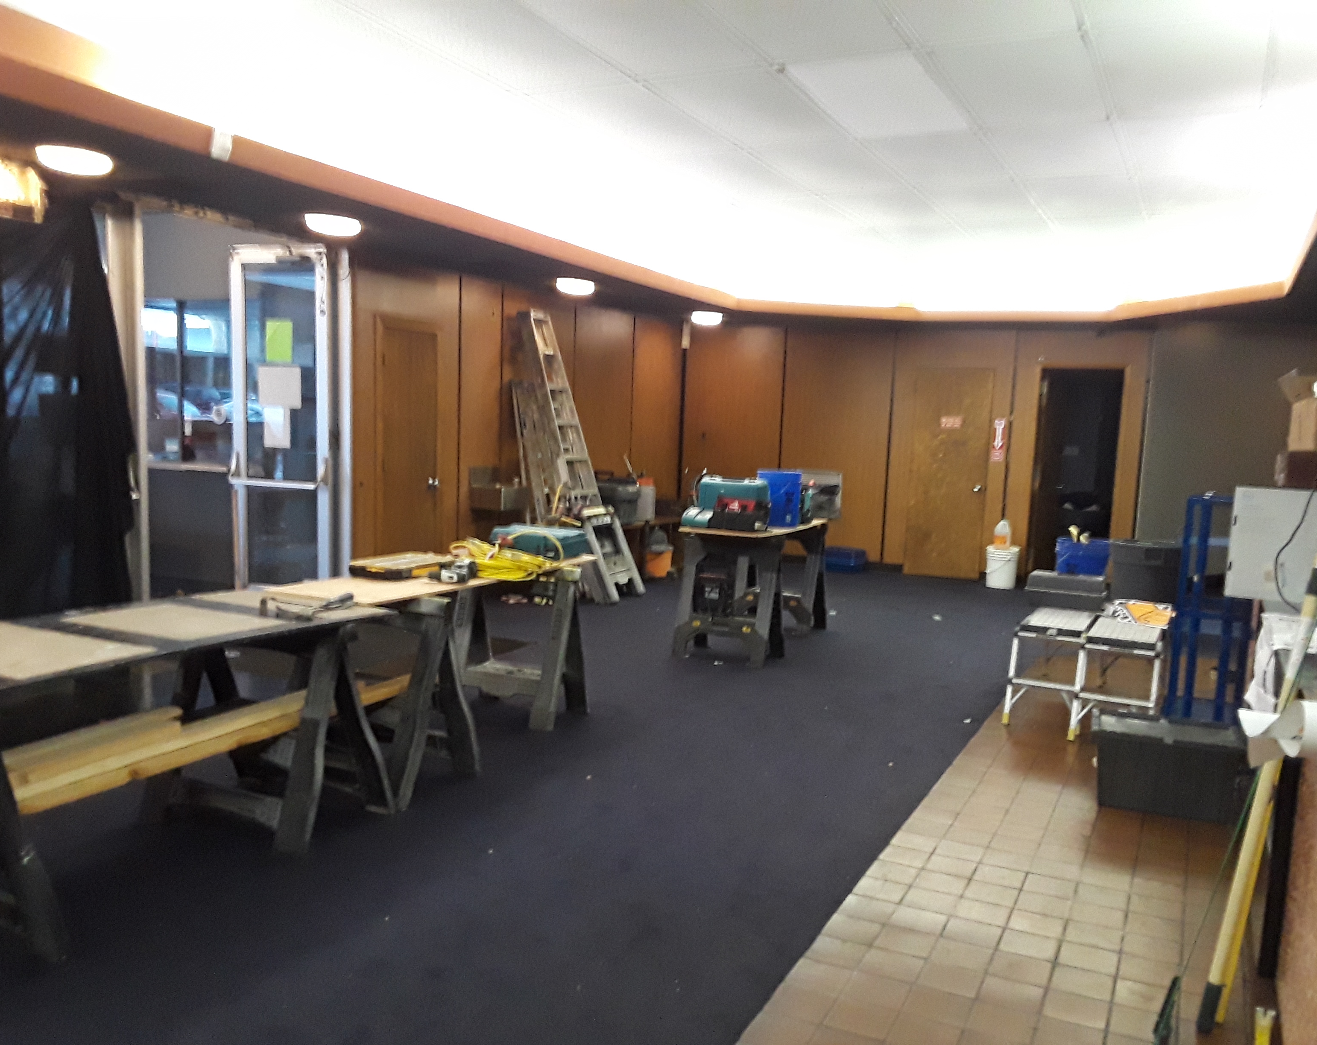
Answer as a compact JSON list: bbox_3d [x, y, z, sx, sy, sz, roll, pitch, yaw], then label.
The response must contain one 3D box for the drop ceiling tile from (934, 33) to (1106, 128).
[{"bbox_3d":[1.577,-1.872,4.826,0.600,0.020,1.200,4,5,26],"label":"drop ceiling tile"}]

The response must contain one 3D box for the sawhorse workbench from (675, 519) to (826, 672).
[{"bbox_3d":[0.658,0.402,7.409,0.624,0.775,1.511,4,5,22],"label":"sawhorse workbench"}]

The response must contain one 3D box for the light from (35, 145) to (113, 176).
[{"bbox_3d":[-2.352,-1.456,4.535,0.285,0.070,0.285,4,5,26],"label":"light"}]

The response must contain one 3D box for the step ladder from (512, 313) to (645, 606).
[{"bbox_3d":[-0.671,-0.567,9.216,0.300,2.450,0.550,-17,-4,26],"label":"step ladder"}]

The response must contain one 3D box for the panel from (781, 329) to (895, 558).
[{"bbox_3d":[1.798,-0.783,11.532,1.138,2.316,0.040,4,6,26],"label":"panel"}]

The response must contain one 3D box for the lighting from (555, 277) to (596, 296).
[{"bbox_3d":[-0.626,-1.766,8.452,0.310,0.100,0.310,2,5,0],"label":"lighting"}]

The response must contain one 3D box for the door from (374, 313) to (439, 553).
[{"bbox_3d":[-1.811,-0.384,8.174,0.060,2.080,0.740,4,6,26],"label":"door"}]

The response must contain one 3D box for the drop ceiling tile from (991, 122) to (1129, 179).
[{"bbox_3d":[2.098,-1.936,5.891,0.610,0.020,1.220,4,6,26],"label":"drop ceiling tile"}]

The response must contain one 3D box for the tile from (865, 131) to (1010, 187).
[{"bbox_3d":[1.553,-1.971,6.128,0.605,0.020,1.215,4,6,26],"label":"tile"}]

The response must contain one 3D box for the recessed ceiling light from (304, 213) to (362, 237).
[{"bbox_3d":[-1.685,-1.541,5.833,0.285,0.070,0.285,4,5,26],"label":"recessed ceiling light"}]

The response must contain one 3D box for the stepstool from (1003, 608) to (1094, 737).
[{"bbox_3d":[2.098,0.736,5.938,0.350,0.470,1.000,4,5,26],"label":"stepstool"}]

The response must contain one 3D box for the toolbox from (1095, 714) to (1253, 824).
[{"bbox_3d":[2.006,0.954,4.429,0.519,0.299,0.373,4,6,26],"label":"toolbox"}]

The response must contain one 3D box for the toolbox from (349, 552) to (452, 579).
[{"bbox_3d":[-1.100,0.187,4.901,0.290,0.065,0.430,4,5,26],"label":"toolbox"}]

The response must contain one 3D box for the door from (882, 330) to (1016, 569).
[{"bbox_3d":[2.876,-0.683,11.238,1.150,2.380,0.060,4,6,26],"label":"door"}]

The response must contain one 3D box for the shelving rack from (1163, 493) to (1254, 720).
[{"bbox_3d":[2.676,0.458,5.468,0.360,1.140,0.360,4,5,26],"label":"shelving rack"}]

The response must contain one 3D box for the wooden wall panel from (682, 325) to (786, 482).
[{"bbox_3d":[0.777,-0.878,12.022,1.138,2.377,0.040,4,6,26],"label":"wooden wall panel"}]

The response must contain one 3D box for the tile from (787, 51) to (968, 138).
[{"bbox_3d":[1.014,-1.893,5.033,0.605,0.020,1.215,4,6,26],"label":"tile"}]

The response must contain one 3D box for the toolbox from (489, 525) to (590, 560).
[{"bbox_3d":[-0.571,0.102,5.518,0.420,0.115,0.310,4,6,26],"label":"toolbox"}]

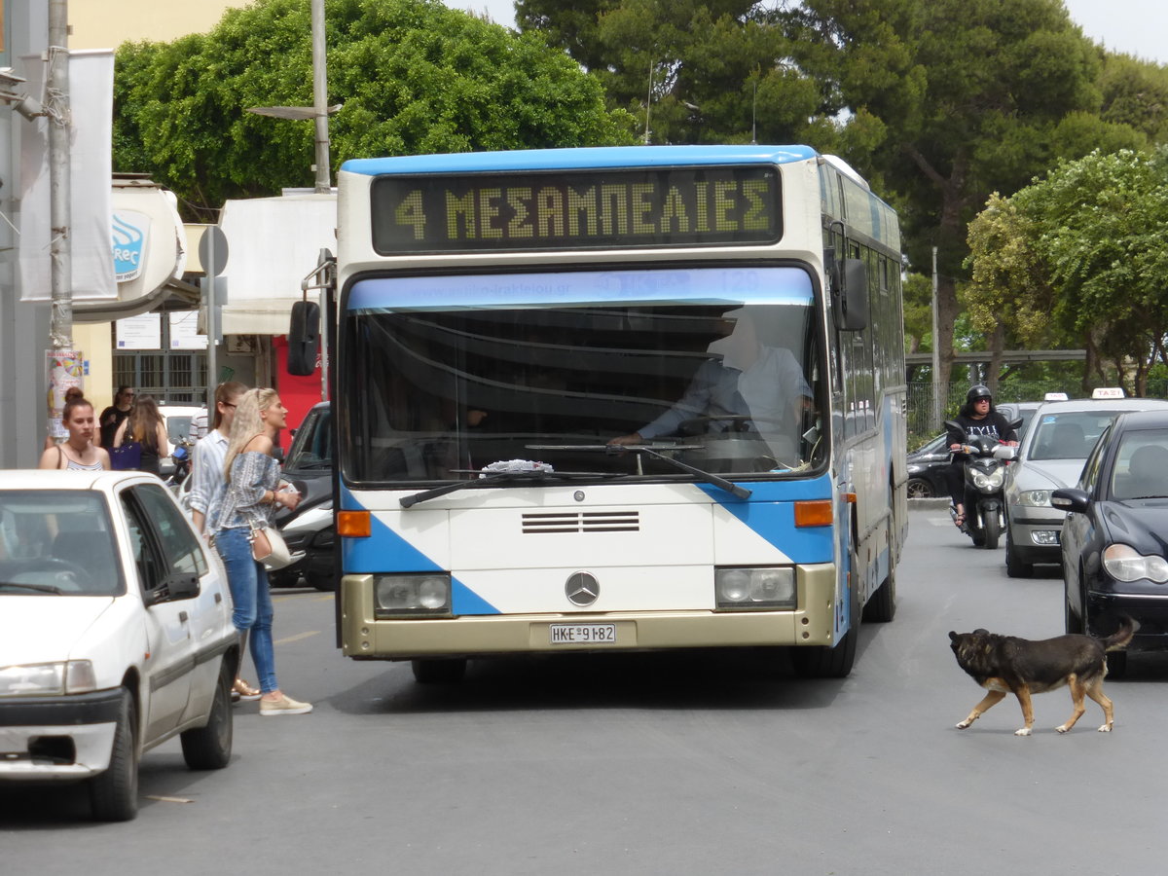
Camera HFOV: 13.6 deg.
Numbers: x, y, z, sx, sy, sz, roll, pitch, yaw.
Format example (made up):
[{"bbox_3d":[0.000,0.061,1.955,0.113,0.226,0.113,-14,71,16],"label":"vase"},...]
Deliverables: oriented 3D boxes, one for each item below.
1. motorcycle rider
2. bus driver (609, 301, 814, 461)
[{"bbox_3d":[3.992,0.180,49.000,0.700,1.430,0.820,-2,0,-5],"label":"motorcycle rider"},{"bbox_3d":[0.652,-0.045,25.300,1.020,1.280,0.850,-2,0,6],"label":"bus driver"}]

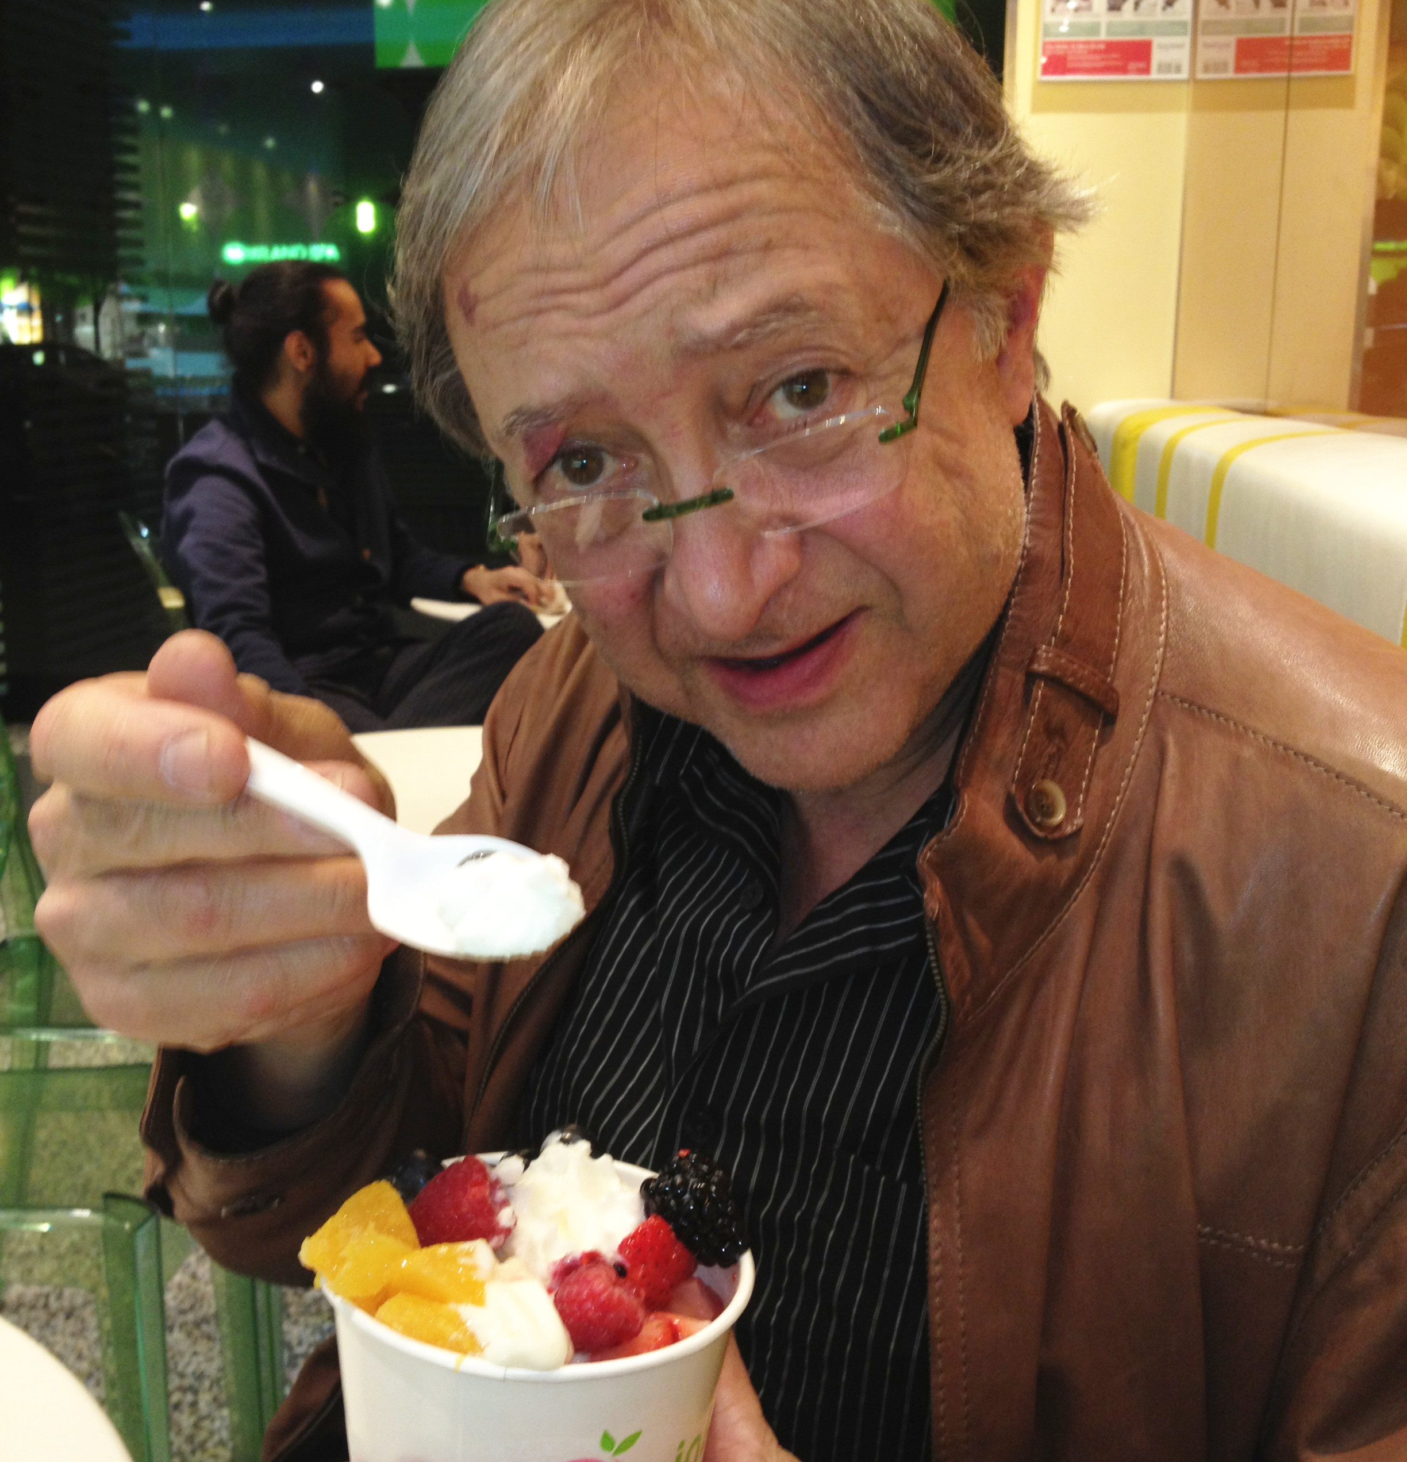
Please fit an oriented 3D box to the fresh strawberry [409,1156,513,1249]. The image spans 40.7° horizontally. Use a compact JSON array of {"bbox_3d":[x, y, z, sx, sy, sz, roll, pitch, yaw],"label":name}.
[{"bbox_3d":[-0.056,0.110,0.438,0.024,0.024,0.024,0,13,0],"label":"fresh strawberry"}]

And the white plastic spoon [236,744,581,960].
[{"bbox_3d":[-0.081,0.015,0.425,0.135,0.018,0.033,23,46,23],"label":"white plastic spoon"}]

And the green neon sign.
[{"bbox_3d":[-8.456,-9.587,38.000,2.430,0.420,0.140,0,13,-3],"label":"green neon sign"}]

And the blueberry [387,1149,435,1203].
[{"bbox_3d":[-0.068,0.106,0.450,0.013,0.013,0.013,0,11,0],"label":"blueberry"}]

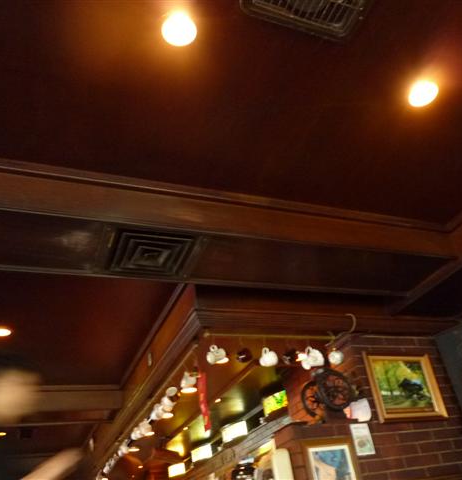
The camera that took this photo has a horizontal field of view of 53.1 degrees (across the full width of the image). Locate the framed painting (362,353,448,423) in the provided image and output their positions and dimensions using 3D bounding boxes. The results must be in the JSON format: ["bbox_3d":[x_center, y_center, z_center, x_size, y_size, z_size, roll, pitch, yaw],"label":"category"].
[{"bbox_3d":[0.985,0.838,2.635,0.473,0.377,0.035,6,-35,-22],"label":"framed painting"}]

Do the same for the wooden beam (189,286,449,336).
[{"bbox_3d":[0.622,0.452,2.733,1.780,0.272,0.130,6,-35,-22],"label":"wooden beam"}]

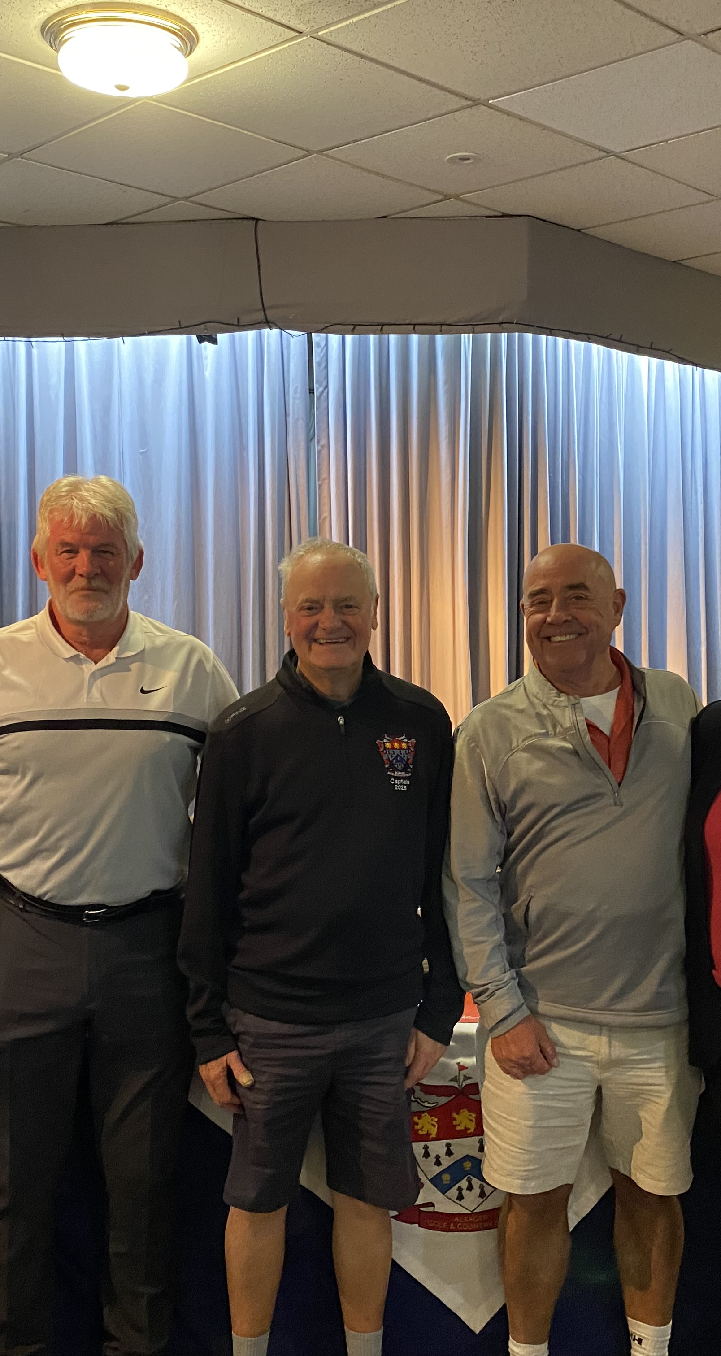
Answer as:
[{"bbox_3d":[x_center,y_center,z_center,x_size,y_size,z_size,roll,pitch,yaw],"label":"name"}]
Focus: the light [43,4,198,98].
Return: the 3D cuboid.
[{"bbox_3d":[-0.530,-1.366,3.015,0.348,0.126,0.348,0,3,0],"label":"light"}]

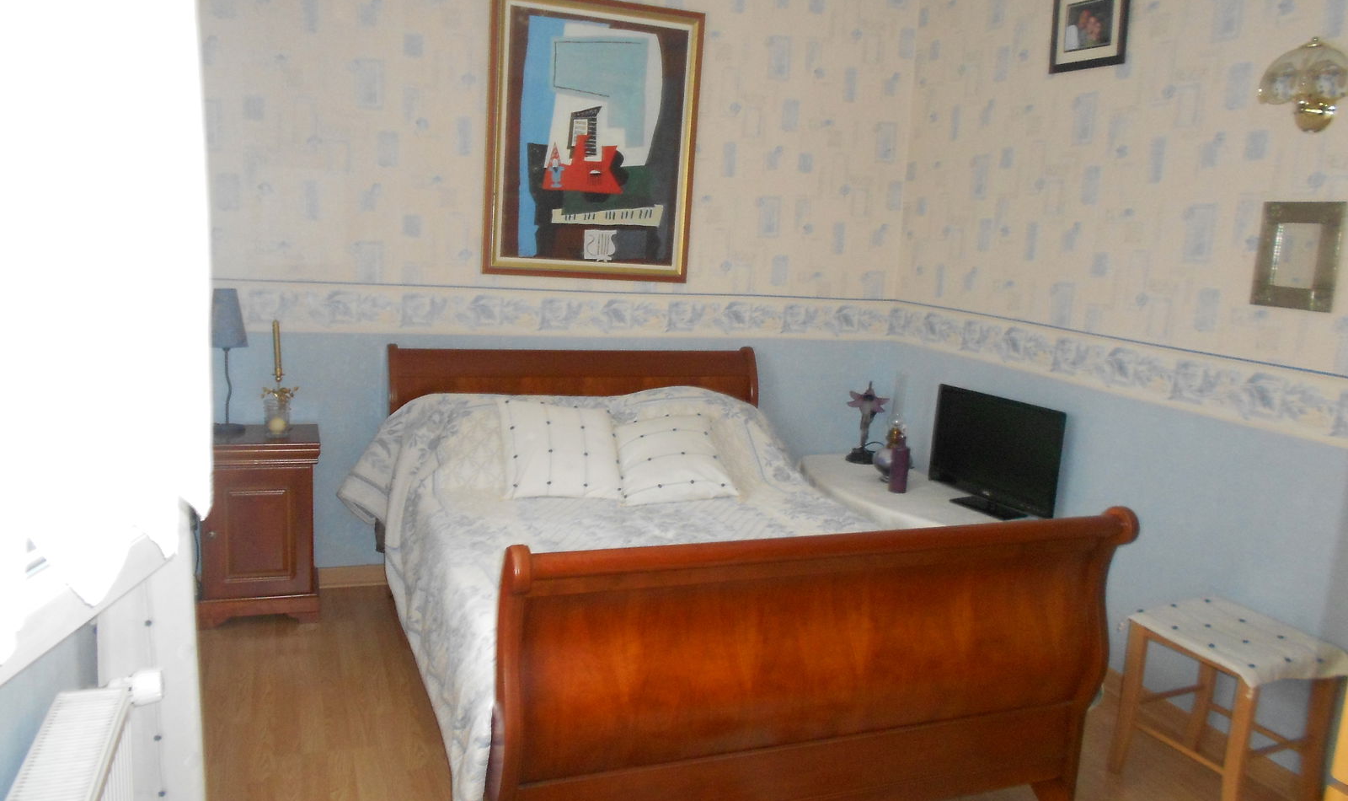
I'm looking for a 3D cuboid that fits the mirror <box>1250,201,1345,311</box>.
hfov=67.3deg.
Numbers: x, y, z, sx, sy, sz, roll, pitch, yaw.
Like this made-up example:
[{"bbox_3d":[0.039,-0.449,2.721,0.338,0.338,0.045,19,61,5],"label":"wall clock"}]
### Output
[{"bbox_3d":[1.689,-0.390,2.732,0.025,0.282,0.237,-1,11,-21],"label":"mirror"}]

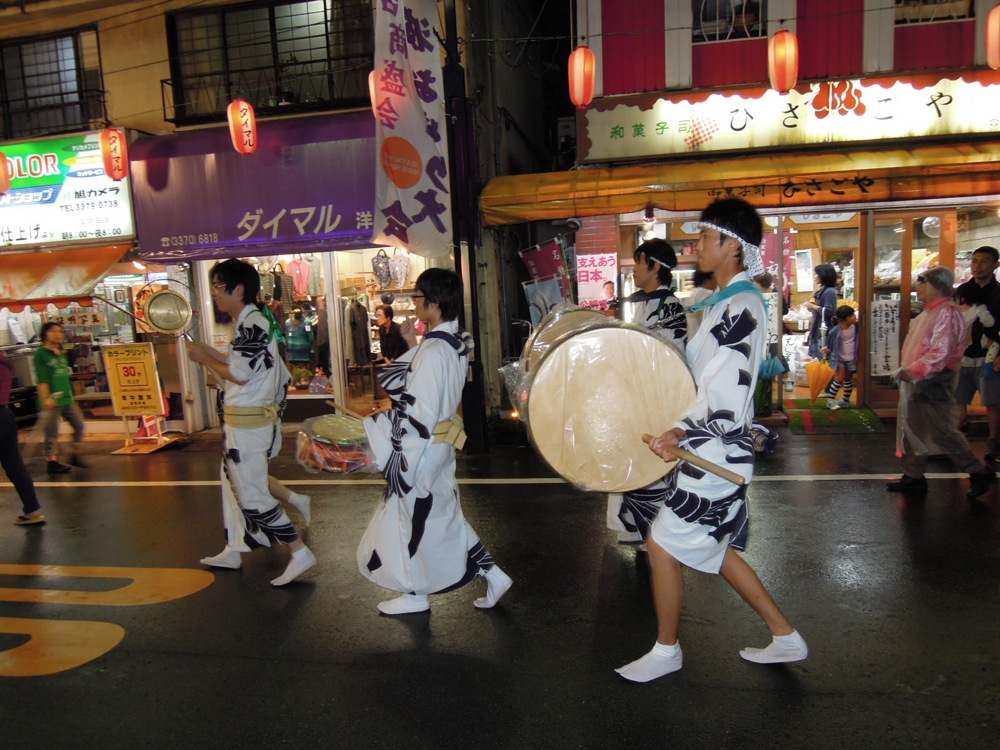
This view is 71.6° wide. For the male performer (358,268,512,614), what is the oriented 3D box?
[{"bbox_3d":[-0.303,0.309,3.204,0.720,1.580,0.600,-2,7,9],"label":"male performer"}]

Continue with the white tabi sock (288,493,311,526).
[{"bbox_3d":[-1.229,0.828,4.250,0.130,0.220,0.090,9,1,7],"label":"white tabi sock"}]

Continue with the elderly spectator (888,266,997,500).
[{"bbox_3d":[2.874,0.038,4.521,0.640,1.500,0.560,-2,7,9],"label":"elderly spectator"}]

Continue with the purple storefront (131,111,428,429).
[{"bbox_3d":[-1.905,-0.991,7.289,3.500,3.200,1.100,-2,7,9],"label":"purple storefront"}]

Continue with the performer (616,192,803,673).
[{"bbox_3d":[0.754,0.248,2.550,0.690,1.760,0.570,-2,7,9],"label":"performer"}]

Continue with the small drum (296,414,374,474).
[{"bbox_3d":[-0.754,0.330,3.258,0.340,0.165,0.340,12,20,7],"label":"small drum"}]

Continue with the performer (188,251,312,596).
[{"bbox_3d":[-1.336,0.240,3.715,0.710,1.690,0.550,-2,7,9],"label":"performer"}]

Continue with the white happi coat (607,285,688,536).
[{"bbox_3d":[0.825,0.179,3.794,0.500,1.350,0.560,-2,7,9],"label":"white happi coat"}]

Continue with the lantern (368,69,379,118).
[{"bbox_3d":[-1.078,-2.562,6.372,0.270,0.520,0.270,-2,7,9],"label":"lantern"}]

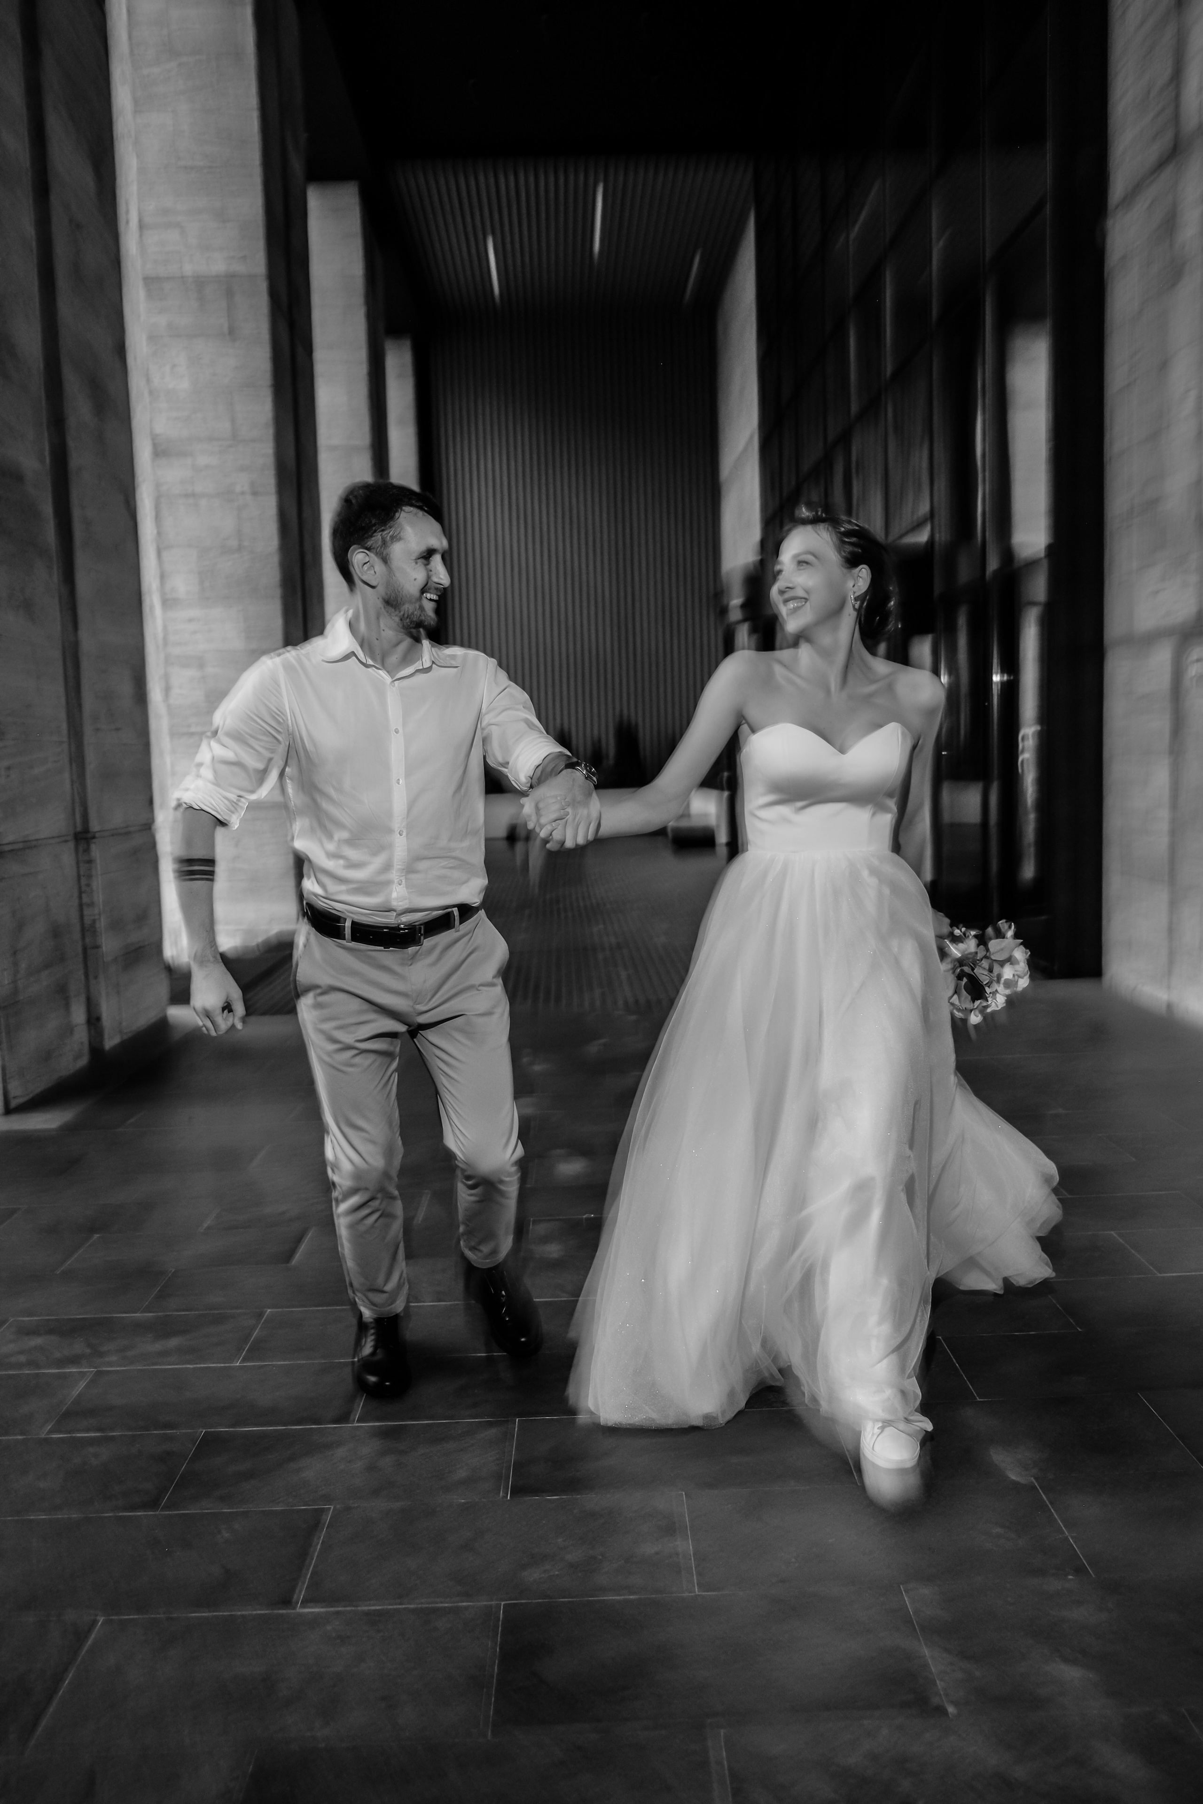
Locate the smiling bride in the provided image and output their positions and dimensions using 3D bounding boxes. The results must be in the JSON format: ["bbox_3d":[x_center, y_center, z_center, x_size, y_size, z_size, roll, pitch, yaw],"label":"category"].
[{"bbox_3d":[0.392,0.123,2.602,1.050,1.710,0.840,-2,6,-3],"label":"smiling bride"}]

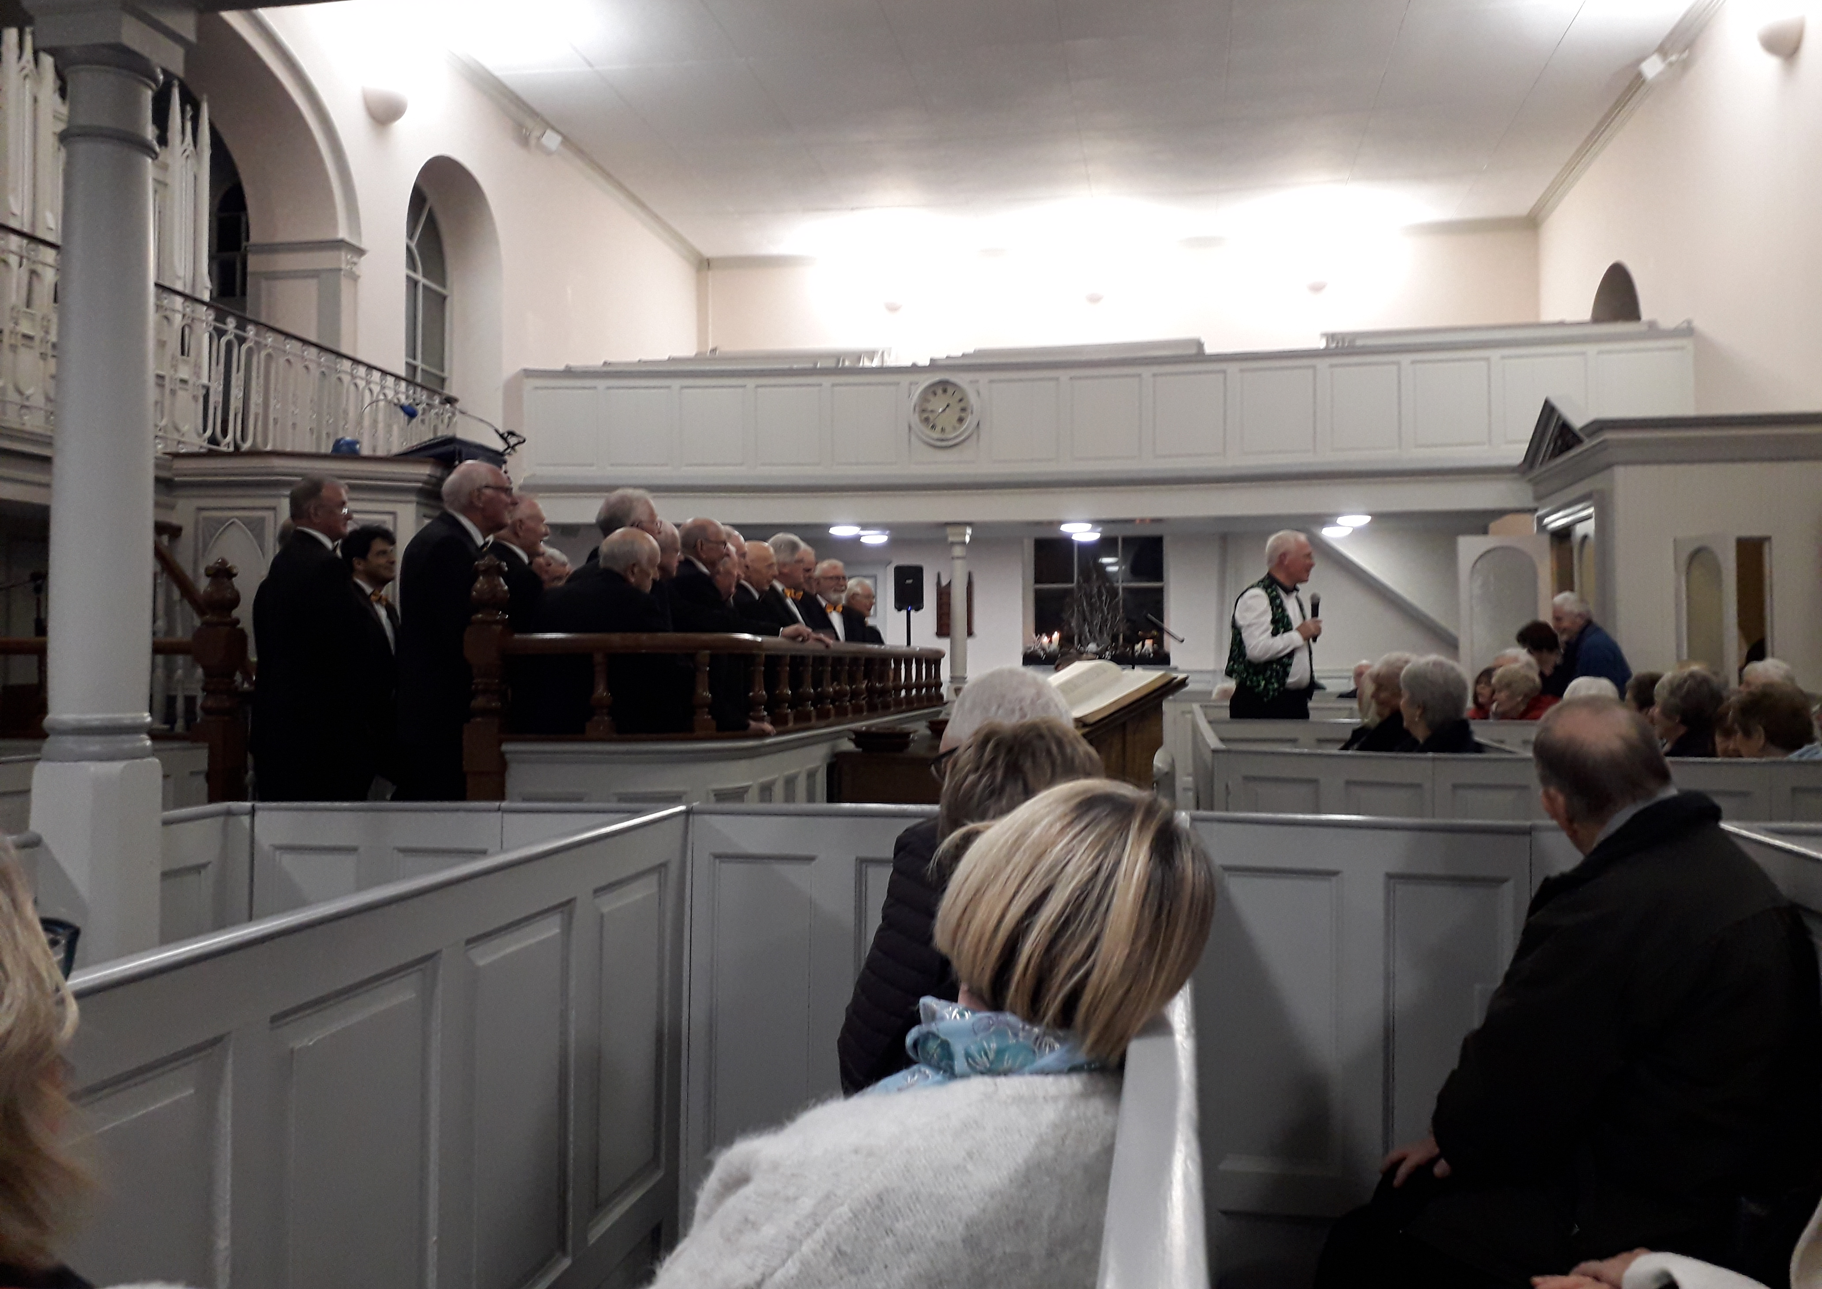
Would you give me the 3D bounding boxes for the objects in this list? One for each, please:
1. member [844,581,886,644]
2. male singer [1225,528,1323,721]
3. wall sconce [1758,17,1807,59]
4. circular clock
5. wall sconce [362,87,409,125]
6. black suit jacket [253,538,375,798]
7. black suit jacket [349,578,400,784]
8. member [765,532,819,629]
[{"bbox_3d":[-0.282,0.468,8.187,0.340,1.700,0.500,0,-1,20],"label":"member"},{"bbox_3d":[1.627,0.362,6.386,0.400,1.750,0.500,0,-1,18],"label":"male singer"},{"bbox_3d":[5.387,-3.726,8.855,0.195,0.195,0.380,0,-1,11],"label":"wall sconce"},{"bbox_3d":[0.266,-1.884,11.540,0.560,0.565,0.080,0,-1,11],"label":"circular clock"},{"bbox_3d":[-3.668,-3.762,10.024,0.195,0.195,0.380,0,-1,11],"label":"wall sconce"},{"bbox_3d":[-2.247,0.034,5.343,0.360,0.920,0.520,0,-1,-22],"label":"black suit jacket"},{"bbox_3d":[-2.208,0.148,5.744,0.340,0.820,0.500,0,-1,18],"label":"black suit jacket"},{"bbox_3d":[-0.550,0.348,6.587,0.340,1.720,0.500,-1,-1,39],"label":"member"}]

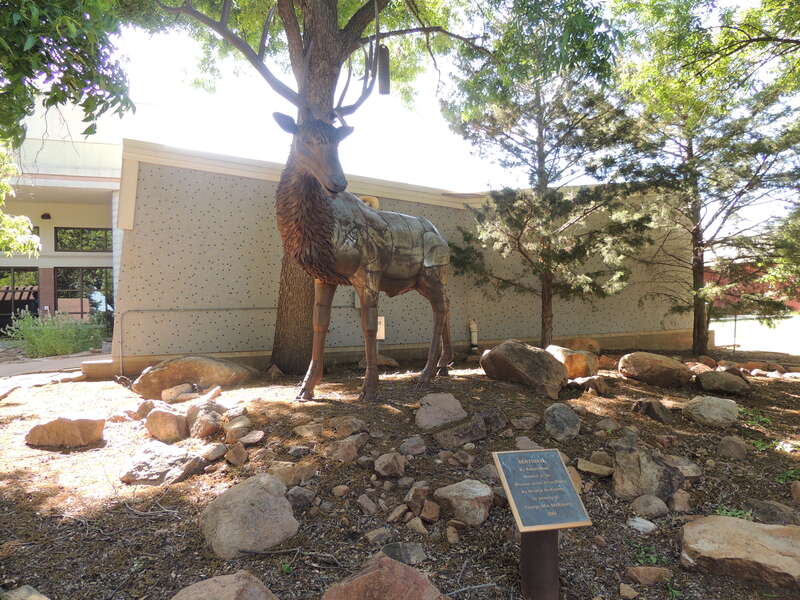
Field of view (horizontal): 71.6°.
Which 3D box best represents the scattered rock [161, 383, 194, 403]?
[{"bbox_3d":[-2.026,0.842,5.050,0.310,0.155,0.210,0,0,-22],"label":"scattered rock"}]

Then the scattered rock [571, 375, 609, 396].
[{"bbox_3d":[1.999,0.902,5.850,0.380,0.200,0.300,-2,-2,19],"label":"scattered rock"}]

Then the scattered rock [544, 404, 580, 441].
[{"bbox_3d":[1.227,0.925,4.189,0.272,0.260,0.220,0,0,16],"label":"scattered rock"}]

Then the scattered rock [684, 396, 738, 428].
[{"bbox_3d":[2.752,0.994,4.900,0.460,0.250,0.360,-2,-2,29],"label":"scattered rock"}]

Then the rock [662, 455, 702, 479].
[{"bbox_3d":[1.865,1.099,3.662,0.264,0.146,0.185,0,0,12],"label":"rock"}]

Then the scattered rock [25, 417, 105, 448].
[{"bbox_3d":[-2.680,1.058,4.430,0.639,0.202,0.383,0,0,0],"label":"scattered rock"}]

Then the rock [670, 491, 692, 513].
[{"bbox_3d":[1.791,1.282,3.530,0.135,0.130,0.120,-2,-2,27],"label":"rock"}]

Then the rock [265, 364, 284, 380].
[{"bbox_3d":[-1.349,0.780,5.965,0.215,0.170,0.161,0,0,-13],"label":"rock"}]

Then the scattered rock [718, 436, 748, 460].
[{"bbox_3d":[2.345,1.044,3.900,0.211,0.161,0.169,0,0,31],"label":"scattered rock"}]

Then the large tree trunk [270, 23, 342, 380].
[{"bbox_3d":[-1.193,-1.306,7.000,0.850,4.400,0.650,-1,-2,0],"label":"large tree trunk"}]

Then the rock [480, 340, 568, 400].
[{"bbox_3d":[1.301,0.737,5.797,0.920,0.579,0.736,0,0,0],"label":"rock"}]

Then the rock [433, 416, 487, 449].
[{"bbox_3d":[0.431,0.961,4.022,0.392,0.224,0.235,0,0,26],"label":"rock"}]

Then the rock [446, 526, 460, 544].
[{"bbox_3d":[0.279,1.228,2.893,0.073,0.087,0.073,0,0,6],"label":"rock"}]

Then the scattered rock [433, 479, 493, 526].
[{"bbox_3d":[0.398,1.289,3.530,0.370,0.270,0.300,-1,-2,6],"label":"scattered rock"}]

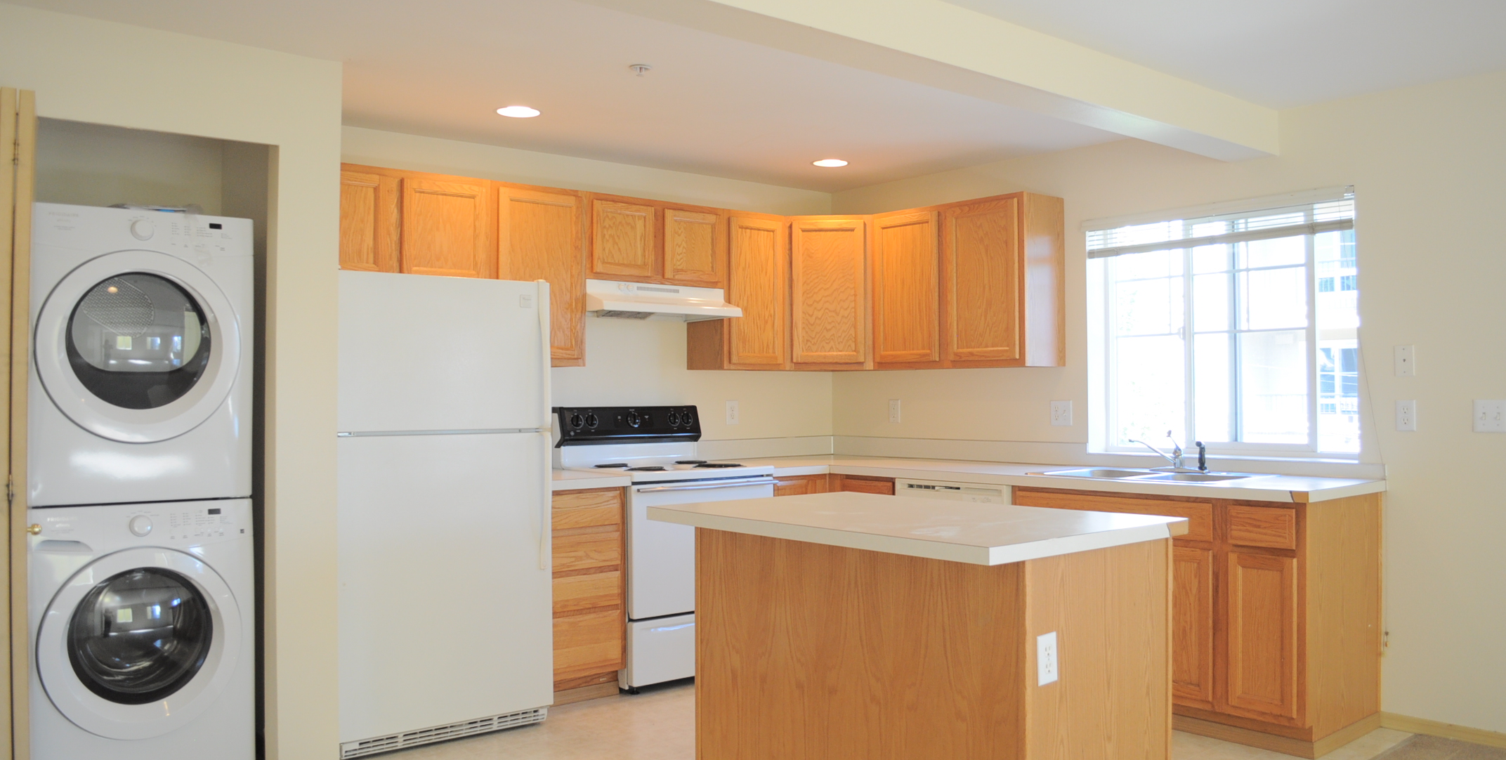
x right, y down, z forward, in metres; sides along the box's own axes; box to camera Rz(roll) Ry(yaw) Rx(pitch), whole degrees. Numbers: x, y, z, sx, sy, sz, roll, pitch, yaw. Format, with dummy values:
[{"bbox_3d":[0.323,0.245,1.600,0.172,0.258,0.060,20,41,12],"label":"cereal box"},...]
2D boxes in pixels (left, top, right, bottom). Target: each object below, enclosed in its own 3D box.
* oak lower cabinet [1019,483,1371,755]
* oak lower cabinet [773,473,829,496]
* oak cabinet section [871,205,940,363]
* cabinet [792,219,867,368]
[{"bbox_3d":[1.675,0.847,4.372,0.615,0.857,1.194,0,-1,-40],"label":"oak lower cabinet"},{"bbox_3d":[0.030,0.876,5.545,0.408,0.857,0.615,0,-1,-40],"label":"oak lower cabinet"},{"bbox_3d":[0.860,-0.436,5.573,0.322,0.752,0.450,1,-1,-40],"label":"oak cabinet section"},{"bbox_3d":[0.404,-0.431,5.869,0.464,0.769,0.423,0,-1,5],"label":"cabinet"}]

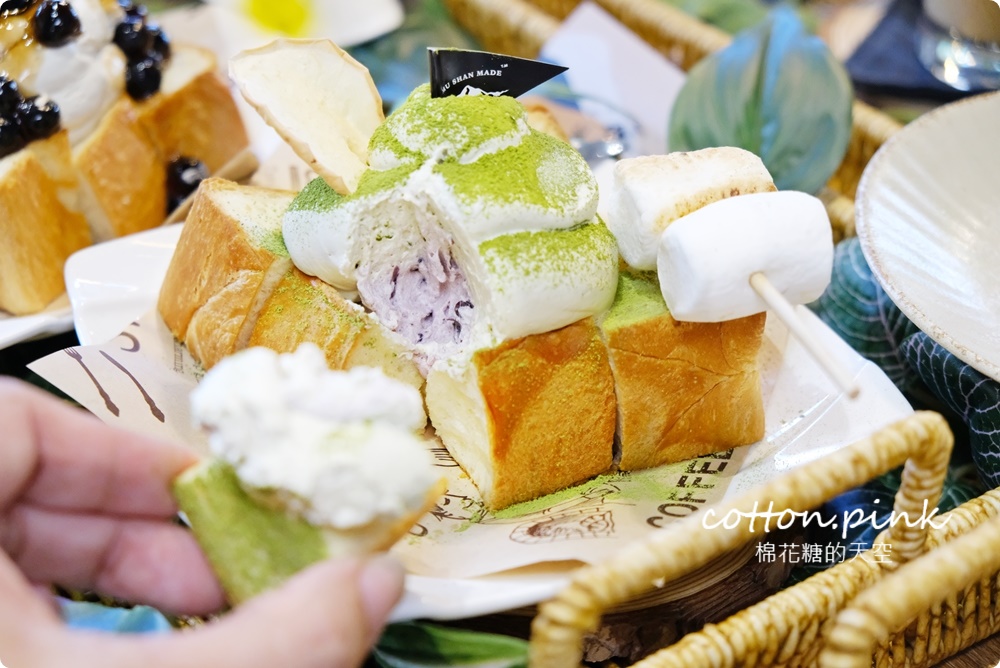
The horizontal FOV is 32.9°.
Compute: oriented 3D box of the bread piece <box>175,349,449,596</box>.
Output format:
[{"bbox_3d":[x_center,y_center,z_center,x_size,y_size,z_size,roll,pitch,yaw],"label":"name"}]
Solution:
[{"bbox_3d":[-0.036,0.029,0.330,0.045,0.043,0.038,-9,26,-18],"label":"bread piece"}]

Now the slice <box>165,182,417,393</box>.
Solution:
[{"bbox_3d":[-0.054,-0.009,0.465,0.045,0.045,0.105,-13,28,-25],"label":"slice"}]

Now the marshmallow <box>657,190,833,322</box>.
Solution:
[{"bbox_3d":[0.059,-0.018,0.406,0.037,0.029,0.029,-13,28,-25],"label":"marshmallow"}]

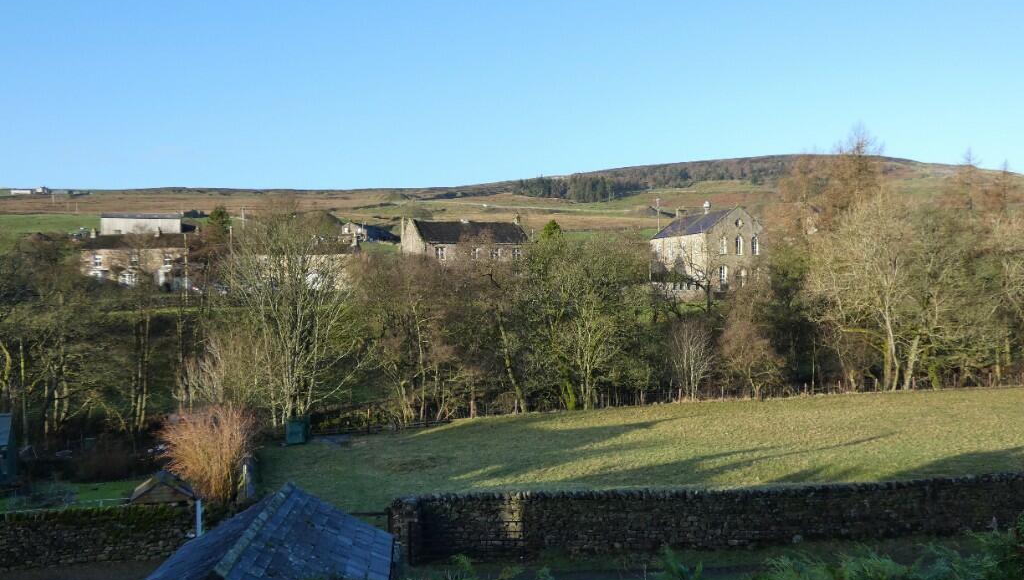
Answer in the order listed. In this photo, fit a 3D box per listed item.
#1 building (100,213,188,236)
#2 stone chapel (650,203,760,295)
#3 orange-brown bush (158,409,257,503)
[{"bbox_3d":[-86.200,-15.100,229.200,17.300,5.800,10.000,0,-1,-13],"label":"building"},{"bbox_3d":[28.940,-5.790,144.100,10.500,13.200,15.000,1,-1,-23],"label":"stone chapel"},{"bbox_3d":[-9.202,5.001,29.500,2.800,3.000,2.800,0,-1,-17],"label":"orange-brown bush"}]

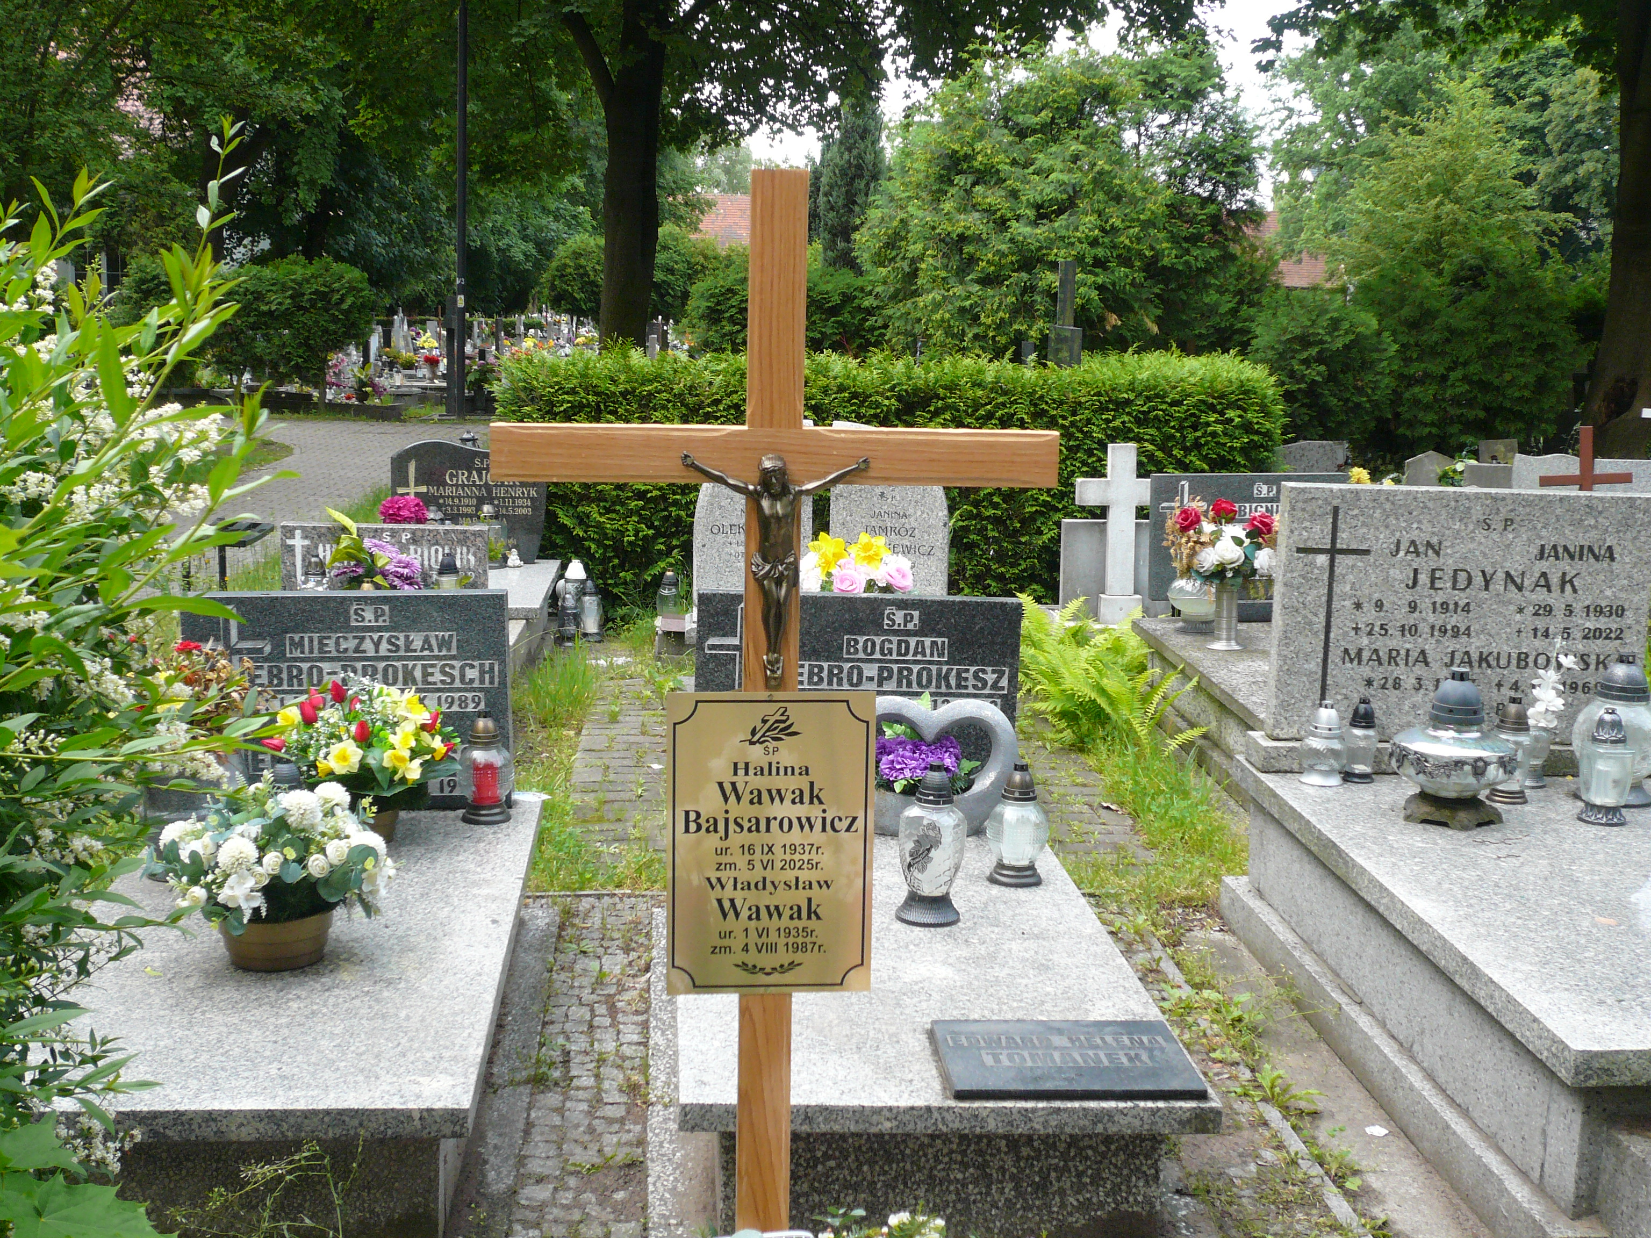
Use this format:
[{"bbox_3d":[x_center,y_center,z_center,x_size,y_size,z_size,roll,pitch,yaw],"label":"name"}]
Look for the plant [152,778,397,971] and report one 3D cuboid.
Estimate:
[{"bbox_3d":[-1.007,0.455,3.676,0.430,0.345,0.390,1,10,-5],"label":"plant"}]

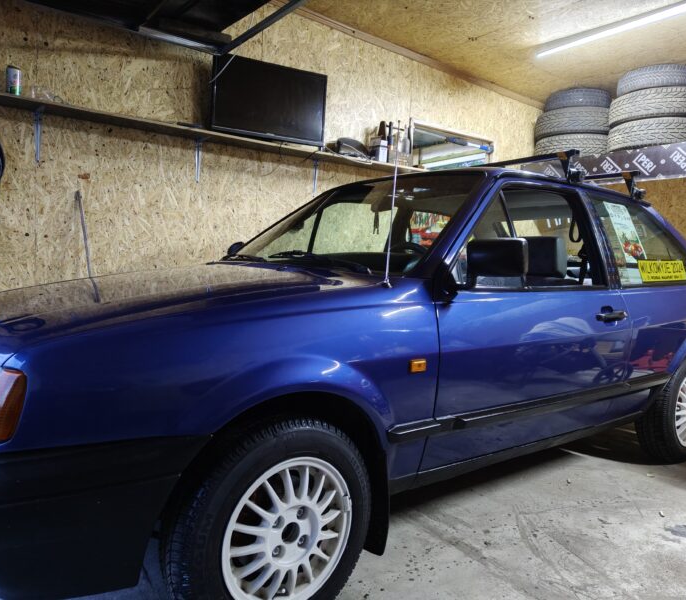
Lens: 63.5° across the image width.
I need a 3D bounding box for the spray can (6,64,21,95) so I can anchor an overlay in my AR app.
[{"bbox_3d":[-1.551,-1.033,2.621,0.062,0.132,0.062,0,5,-35],"label":"spray can"}]

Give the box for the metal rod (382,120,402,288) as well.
[{"bbox_3d":[0.148,-0.283,1.611,0.012,0.487,0.012,8,-6,-37],"label":"metal rod"}]

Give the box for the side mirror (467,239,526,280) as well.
[{"bbox_3d":[0.421,-0.114,1.514,0.158,0.100,0.062,5,5,36],"label":"side mirror"}]

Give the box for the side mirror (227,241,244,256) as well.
[{"bbox_3d":[-0.547,-0.257,2.906,0.075,0.100,0.160,1,4,-19],"label":"side mirror"}]

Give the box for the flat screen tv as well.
[{"bbox_3d":[-0.454,-1.235,3.462,0.740,0.447,0.060,0,7,-28],"label":"flat screen tv"}]

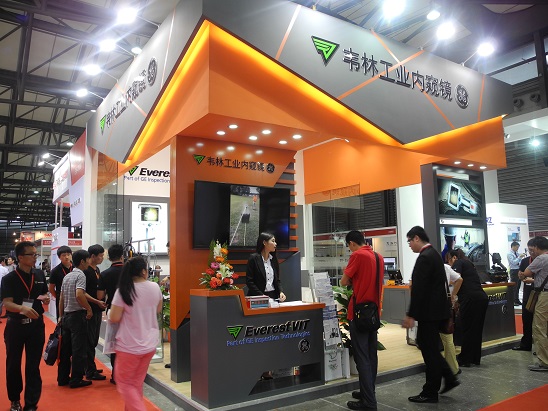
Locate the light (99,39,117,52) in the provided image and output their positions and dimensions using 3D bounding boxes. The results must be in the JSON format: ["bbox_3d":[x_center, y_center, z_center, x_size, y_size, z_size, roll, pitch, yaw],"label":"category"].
[{"bbox_3d":[-2.397,-2.300,6.400,0.200,0.160,0.200,3,-8,-34],"label":"light"}]

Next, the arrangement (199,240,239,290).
[{"bbox_3d":[-0.577,0.614,4.609,0.400,0.500,0.340,3,-8,-34],"label":"arrangement"}]

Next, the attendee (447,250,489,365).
[{"bbox_3d":[2.691,1.434,6.234,0.450,1.540,0.540,5,-9,-42],"label":"attendee"}]

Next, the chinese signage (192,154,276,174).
[{"bbox_3d":[-0.486,-0.550,5.775,1.205,0.171,0.050,3,-9,-33],"label":"chinese signage"}]

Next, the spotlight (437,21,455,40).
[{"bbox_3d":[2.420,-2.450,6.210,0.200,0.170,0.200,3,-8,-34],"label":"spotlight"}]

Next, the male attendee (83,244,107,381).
[{"bbox_3d":[-2.395,1.406,5.969,0.360,1.735,0.500,1,-8,-18],"label":"male attendee"}]

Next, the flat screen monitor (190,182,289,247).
[{"bbox_3d":[-0.387,0.150,5.713,1.402,0.818,0.090,3,-6,-33],"label":"flat screen monitor"}]

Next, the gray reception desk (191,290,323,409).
[{"bbox_3d":[-0.154,1.427,4.790,1.390,1.110,0.430,3,-8,-34],"label":"gray reception desk"}]

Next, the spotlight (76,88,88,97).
[{"bbox_3d":[-3.361,-1.976,7.786,0.170,0.150,0.200,3,-9,-33],"label":"spotlight"}]

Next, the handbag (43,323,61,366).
[{"bbox_3d":[-2.761,1.725,5.500,0.140,0.500,0.340,4,-9,-40],"label":"handbag"}]

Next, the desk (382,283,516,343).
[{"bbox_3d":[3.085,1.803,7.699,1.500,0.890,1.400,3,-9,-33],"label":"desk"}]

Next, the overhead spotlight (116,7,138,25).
[{"bbox_3d":[-1.810,-2.345,5.470,0.200,0.160,0.200,-1,-7,0],"label":"overhead spotlight"}]

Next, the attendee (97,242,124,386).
[{"bbox_3d":[-2.027,1.380,5.745,0.500,1.730,0.360,-4,-7,22],"label":"attendee"}]

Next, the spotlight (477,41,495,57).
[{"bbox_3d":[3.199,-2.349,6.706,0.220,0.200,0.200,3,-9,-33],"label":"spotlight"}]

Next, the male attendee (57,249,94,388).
[{"bbox_3d":[-2.491,1.401,5.629,0.400,1.680,0.500,5,-9,-42],"label":"male attendee"}]

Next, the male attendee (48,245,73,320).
[{"bbox_3d":[-2.903,1.438,6.135,0.480,1.742,0.300,2,-8,-24],"label":"male attendee"}]

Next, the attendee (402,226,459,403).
[{"bbox_3d":[1.630,1.121,4.738,0.550,1.768,0.500,-2,-7,4],"label":"attendee"}]

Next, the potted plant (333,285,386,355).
[{"bbox_3d":[1.002,1.487,5.394,0.640,1.025,0.600,-3,-8,11],"label":"potted plant"}]

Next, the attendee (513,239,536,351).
[{"bbox_3d":[3.995,1.388,7.026,0.500,1.701,0.360,-8,-10,41],"label":"attendee"}]

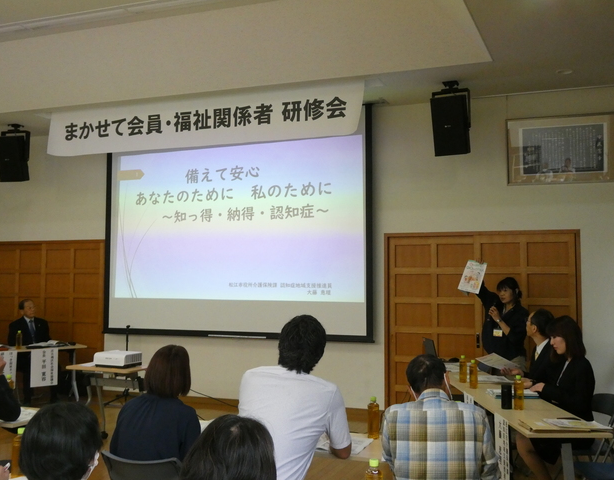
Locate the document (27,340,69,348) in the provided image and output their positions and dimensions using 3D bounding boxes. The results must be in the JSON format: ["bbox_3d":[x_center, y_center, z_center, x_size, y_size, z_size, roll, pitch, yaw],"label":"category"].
[{"bbox_3d":[-3.253,1.305,8.578,0.420,0.050,0.300,3,-4,-40],"label":"document"}]

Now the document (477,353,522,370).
[{"bbox_3d":[1.532,0.979,5.470,0.210,0.015,0.297,-7,16,-31],"label":"document"}]

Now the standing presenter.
[{"bbox_3d":[1.758,1.089,6.146,0.520,1.600,0.400,-2,-4,36],"label":"standing presenter"}]

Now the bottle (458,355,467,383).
[{"bbox_3d":[1.258,1.043,5.540,0.063,0.215,0.063,-1,-4,11],"label":"bottle"}]

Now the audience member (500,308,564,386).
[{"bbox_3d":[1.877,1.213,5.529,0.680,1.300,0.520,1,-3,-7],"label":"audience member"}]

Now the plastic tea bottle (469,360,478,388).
[{"bbox_3d":[1.268,1.025,5.232,0.063,0.215,0.063,-1,-4,11],"label":"plastic tea bottle"}]

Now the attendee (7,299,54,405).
[{"bbox_3d":[-3.411,1.377,8.431,0.540,1.280,0.650,3,-4,-37],"label":"attendee"}]

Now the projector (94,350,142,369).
[{"bbox_3d":[-1.812,1.148,6.592,0.370,0.137,0.250,-2,-4,28],"label":"projector"}]

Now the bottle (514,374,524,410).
[{"bbox_3d":[1.377,0.992,4.450,0.061,0.213,0.061,-1,-4,21],"label":"bottle"}]

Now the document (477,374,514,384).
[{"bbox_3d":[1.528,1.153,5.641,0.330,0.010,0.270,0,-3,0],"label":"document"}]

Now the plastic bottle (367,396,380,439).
[{"bbox_3d":[0.353,0.942,3.638,0.061,0.213,0.061,-1,-4,21],"label":"plastic bottle"}]

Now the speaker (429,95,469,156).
[{"bbox_3d":[1.397,-1.104,6.620,0.310,0.545,0.260,-1,12,23],"label":"speaker"}]

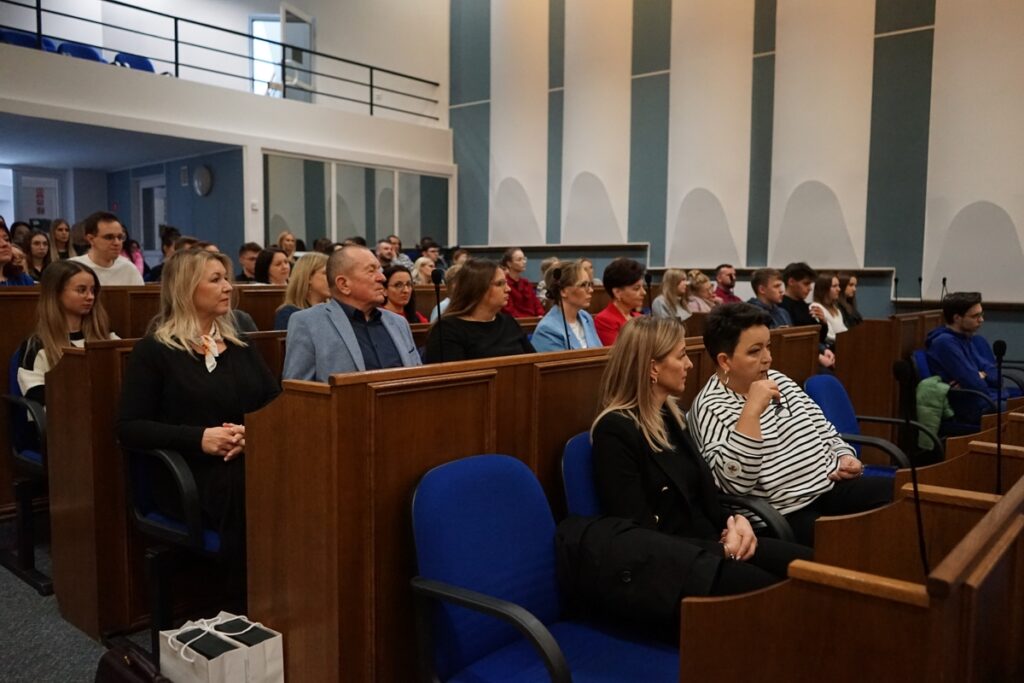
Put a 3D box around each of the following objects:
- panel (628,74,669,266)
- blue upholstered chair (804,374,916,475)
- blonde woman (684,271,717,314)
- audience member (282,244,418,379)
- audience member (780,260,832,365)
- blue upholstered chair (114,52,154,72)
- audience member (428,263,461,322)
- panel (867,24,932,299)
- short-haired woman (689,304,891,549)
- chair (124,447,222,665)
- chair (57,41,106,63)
[{"bbox_3d":[1.607,-1.996,9.335,0.522,2.227,0.050,5,7,39],"label":"panel"},{"bbox_3d":[1.460,0.597,3.107,0.600,0.910,0.600,-5,7,-45],"label":"blue upholstered chair"},{"bbox_3d":[1.629,0.018,6.574,0.480,1.200,0.720,-5,7,-43],"label":"blonde woman"},{"bbox_3d":[-0.417,0.306,3.041,0.750,1.320,0.540,5,7,41],"label":"audience member"},{"bbox_3d":[2.099,0.103,5.573,0.520,1.300,0.750,-5,7,-43],"label":"audience member"},{"bbox_3d":[-4.281,-2.930,9.133,0.600,0.910,0.600,5,7,42],"label":"blue upholstered chair"},{"bbox_3d":[-0.247,0.179,4.602,0.720,1.220,0.480,5,7,42],"label":"audience member"},{"bbox_3d":[3.707,-1.679,7.638,0.517,2.485,0.050,5,7,39],"label":"panel"},{"bbox_3d":[1.014,0.485,2.659,0.600,1.210,0.750,-5,7,-43],"label":"short-haired woman"},{"bbox_3d":[-0.891,0.553,2.673,0.590,0.910,0.590,5,7,39],"label":"chair"},{"bbox_3d":[-4.680,-2.888,8.647,0.600,0.910,0.600,5,7,42],"label":"chair"}]

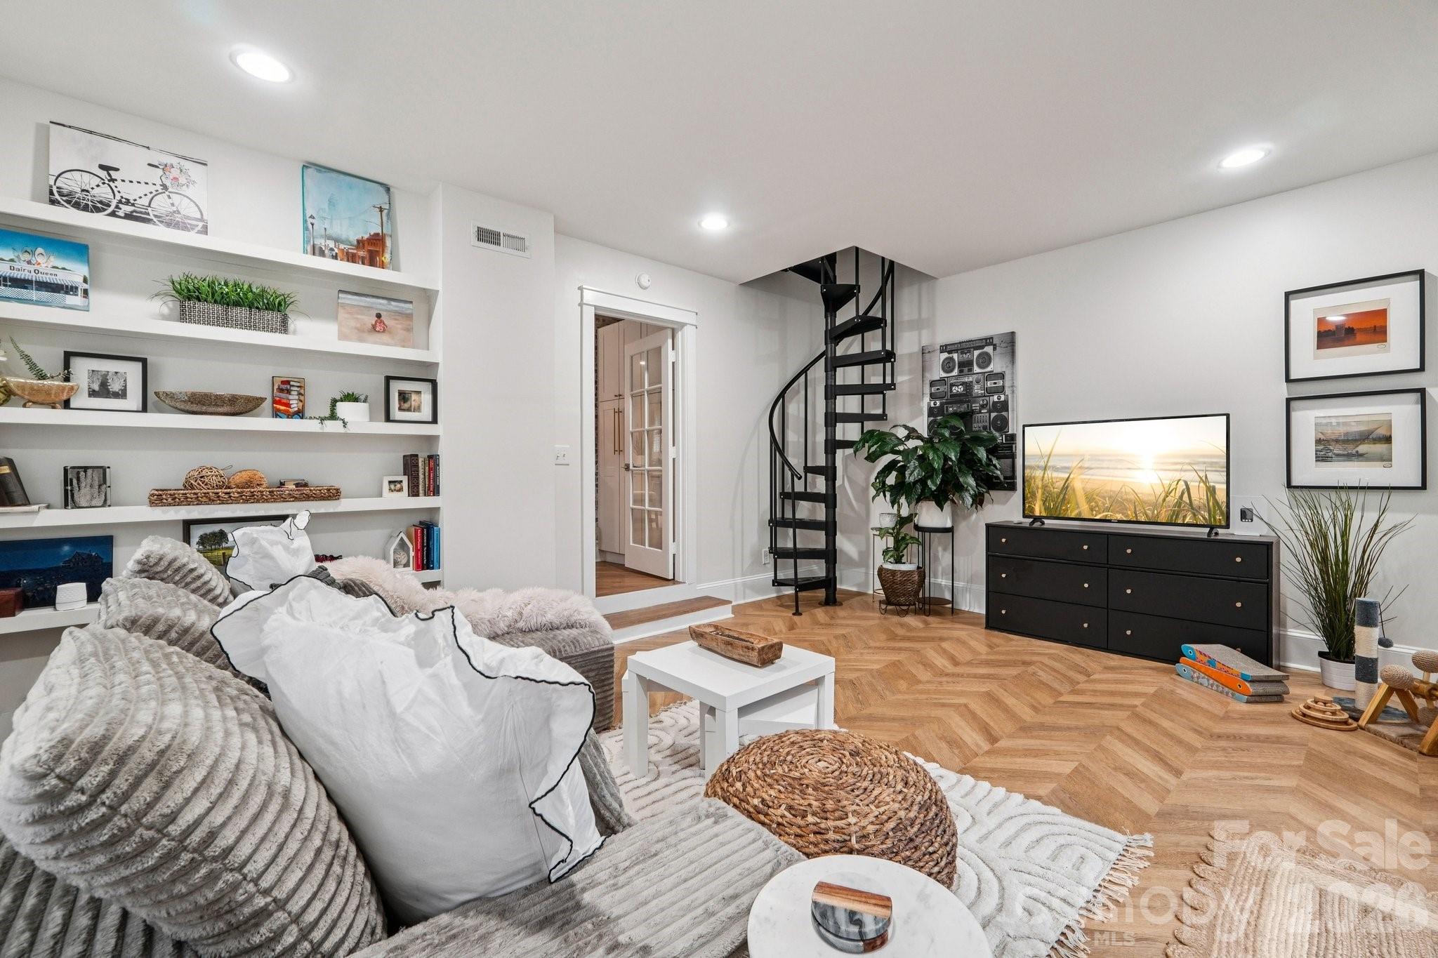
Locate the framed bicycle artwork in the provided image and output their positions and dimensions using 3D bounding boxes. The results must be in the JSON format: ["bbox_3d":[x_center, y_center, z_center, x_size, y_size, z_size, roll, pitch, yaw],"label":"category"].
[{"bbox_3d":[-2.544,-1.269,2.608,0.490,0.400,0.025,-1,-9,-42],"label":"framed bicycle artwork"}]

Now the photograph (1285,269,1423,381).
[{"bbox_3d":[3.414,-0.813,3.239,0.035,0.520,0.520,-1,1,-42],"label":"photograph"}]

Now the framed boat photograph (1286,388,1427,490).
[{"bbox_3d":[3.441,-0.203,3.254,0.035,0.516,0.518,-1,1,-42],"label":"framed boat photograph"}]

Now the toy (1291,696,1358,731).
[{"bbox_3d":[2.661,1.021,2.637,0.225,0.125,0.225,-1,1,-42],"label":"toy"}]

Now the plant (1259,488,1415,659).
[{"bbox_3d":[3.257,0.571,3.195,0.480,1.070,0.570,-1,1,-42],"label":"plant"}]

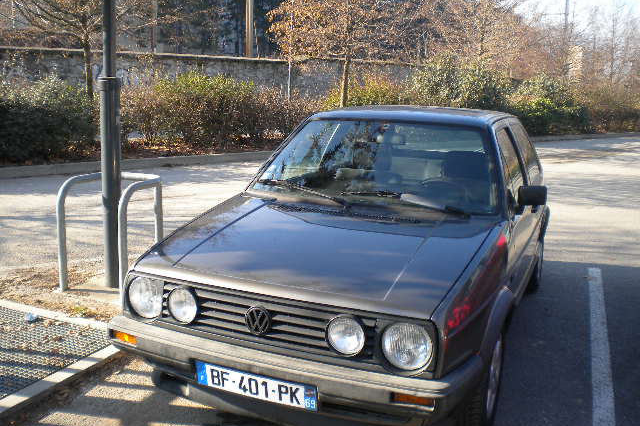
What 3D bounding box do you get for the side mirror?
[{"bbox_3d":[1.142,-0.091,3.472,0.160,0.110,0.085,6,12,22],"label":"side mirror"}]

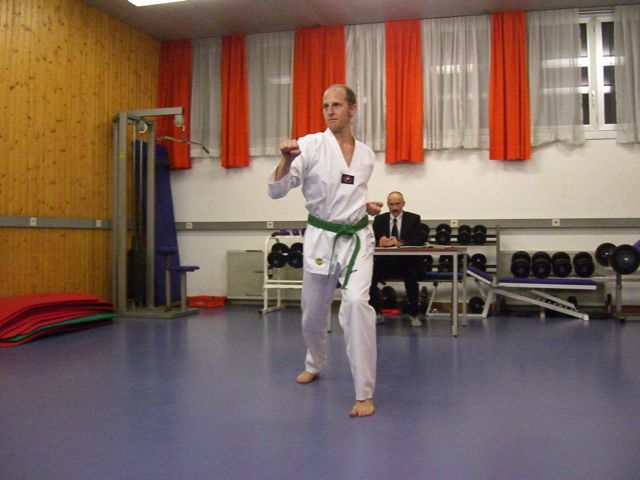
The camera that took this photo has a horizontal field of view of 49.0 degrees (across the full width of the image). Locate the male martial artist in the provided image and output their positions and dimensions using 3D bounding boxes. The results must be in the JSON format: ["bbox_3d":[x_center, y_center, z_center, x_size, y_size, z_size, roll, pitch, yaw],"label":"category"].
[{"bbox_3d":[0.013,0.004,3.836,0.648,1.690,0.940,0,0,-14],"label":"male martial artist"}]

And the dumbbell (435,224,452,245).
[{"bbox_3d":[1.392,-0.062,7.920,0.165,0.180,0.280,0,15,15],"label":"dumbbell"}]

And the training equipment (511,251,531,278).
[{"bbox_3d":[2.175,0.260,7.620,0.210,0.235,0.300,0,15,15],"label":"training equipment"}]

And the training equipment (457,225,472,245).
[{"bbox_3d":[1.579,-0.052,7.650,0.150,0.150,0.300,0,15,14],"label":"training equipment"}]

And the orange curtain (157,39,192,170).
[{"bbox_3d":[-1.802,-1.663,8.694,0.482,1.581,0.130,0,0,13],"label":"orange curtain"}]

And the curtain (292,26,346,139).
[{"bbox_3d":[0.003,-1.680,8.261,0.653,1.608,0.130,0,0,13],"label":"curtain"}]

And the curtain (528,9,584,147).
[{"bbox_3d":[2.570,-1.762,7.644,0.580,1.488,0.130,0,0,13],"label":"curtain"}]

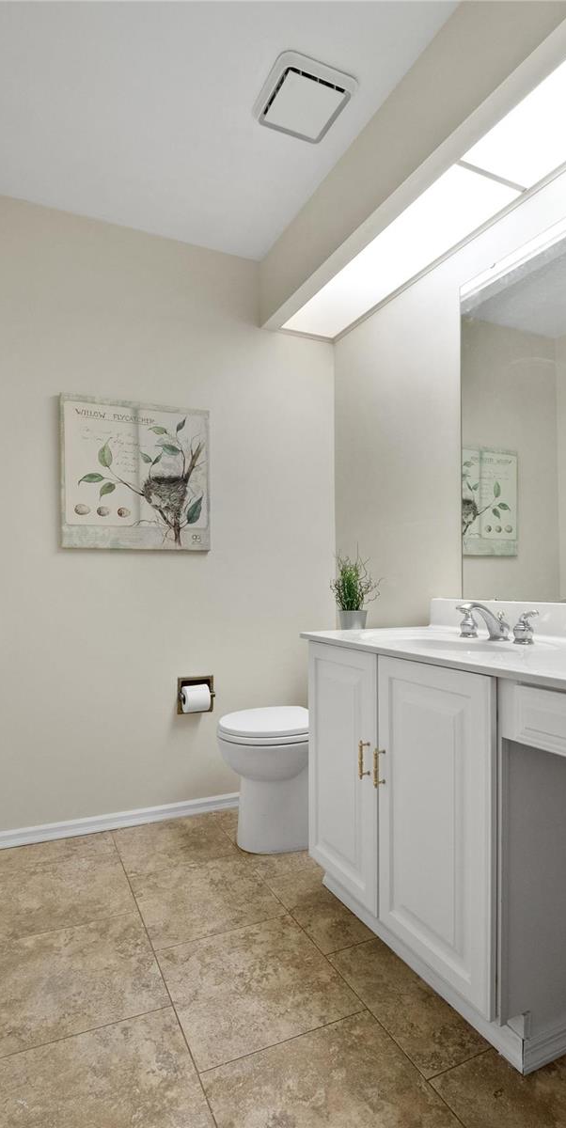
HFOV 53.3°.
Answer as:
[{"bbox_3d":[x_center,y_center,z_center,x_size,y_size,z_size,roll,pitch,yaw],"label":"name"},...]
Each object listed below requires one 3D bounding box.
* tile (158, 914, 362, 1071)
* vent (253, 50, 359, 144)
[{"bbox_3d":[-0.077,1.044,1.411,0.406,0.012,0.406,0,-1,-23],"label":"tile"},{"bbox_3d":[0.065,-1.364,1.660,0.235,0.035,0.235,0,-1,-25],"label":"vent"}]

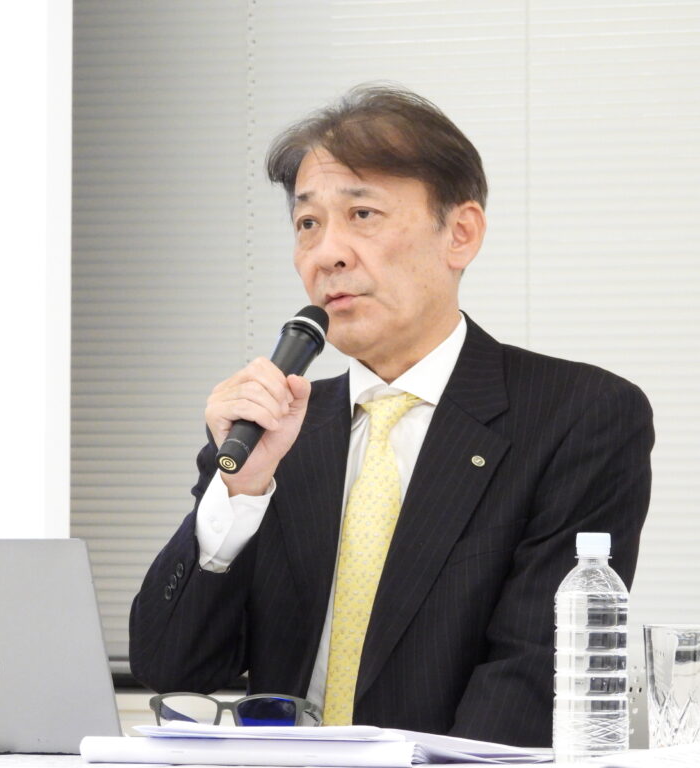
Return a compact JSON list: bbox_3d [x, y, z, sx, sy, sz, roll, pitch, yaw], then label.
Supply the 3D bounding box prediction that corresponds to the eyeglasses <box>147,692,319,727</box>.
[{"bbox_3d":[-0.095,0.297,4.940,0.143,0.045,0.145,0,1,12],"label":"eyeglasses"}]

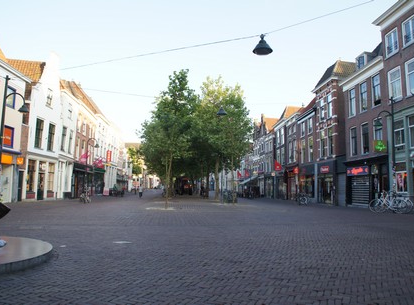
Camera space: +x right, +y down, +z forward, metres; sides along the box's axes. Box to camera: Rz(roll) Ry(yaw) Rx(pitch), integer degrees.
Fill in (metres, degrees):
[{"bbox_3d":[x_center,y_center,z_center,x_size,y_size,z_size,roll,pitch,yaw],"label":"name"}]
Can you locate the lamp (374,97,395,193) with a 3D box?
[{"bbox_3d":[9.150,0.096,17.800,1.150,5.900,0.500,1,-6,-5],"label":"lamp"}]

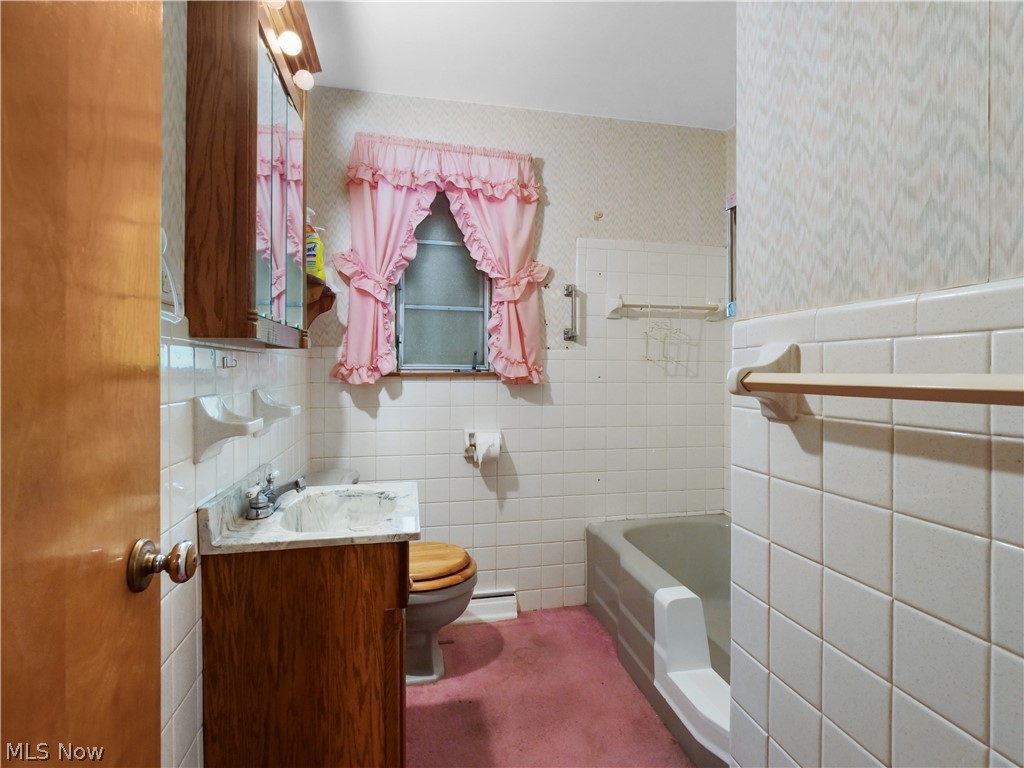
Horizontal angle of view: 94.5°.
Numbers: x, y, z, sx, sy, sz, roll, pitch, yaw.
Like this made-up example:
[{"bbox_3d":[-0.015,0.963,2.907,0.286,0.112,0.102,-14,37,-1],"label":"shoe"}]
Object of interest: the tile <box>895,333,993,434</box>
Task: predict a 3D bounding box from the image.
[{"bbox_3d":[0.495,-0.001,0.545,0.010,0.107,0.104,0,1,-12],"label":"tile"}]

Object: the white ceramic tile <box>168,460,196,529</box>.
[{"bbox_3d":[-0.616,0.200,0.885,0.010,0.108,0.108,0,1,-13],"label":"white ceramic tile"}]

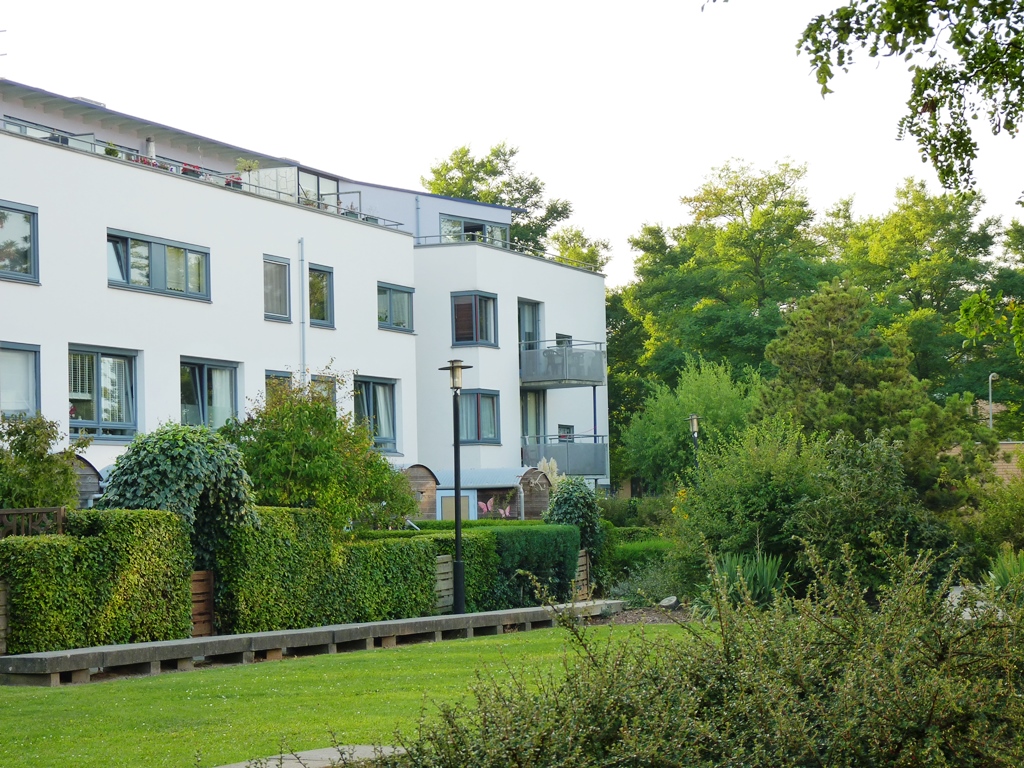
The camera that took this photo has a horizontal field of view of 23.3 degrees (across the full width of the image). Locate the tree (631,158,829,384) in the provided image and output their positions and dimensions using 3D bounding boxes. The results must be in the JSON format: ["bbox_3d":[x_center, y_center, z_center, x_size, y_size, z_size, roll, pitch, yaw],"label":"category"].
[{"bbox_3d":[8.684,-1.260,97.843,8.600,14.930,8.600,-1,-3,0],"label":"tree"}]

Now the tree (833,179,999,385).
[{"bbox_3d":[15.978,-0.949,97.847,7.200,14.010,7.200,-1,-3,0],"label":"tree"}]

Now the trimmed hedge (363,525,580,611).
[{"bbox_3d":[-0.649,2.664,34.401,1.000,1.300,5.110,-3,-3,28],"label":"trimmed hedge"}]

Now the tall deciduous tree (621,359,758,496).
[{"bbox_3d":[4.520,1.932,61.962,3.700,5.230,3.600,-1,-3,0],"label":"tall deciduous tree"}]

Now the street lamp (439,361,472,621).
[{"bbox_3d":[-0.704,1.453,32.290,0.450,3.510,0.450,-1,-3,0],"label":"street lamp"}]

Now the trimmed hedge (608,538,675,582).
[{"bbox_3d":[2.400,3.391,45.994,1.300,0.850,1.200,-1,-3,0],"label":"trimmed hedge"}]

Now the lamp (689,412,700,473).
[{"bbox_3d":[3.938,2.385,52.942,0.450,3.470,0.450,-1,-3,0],"label":"lamp"}]

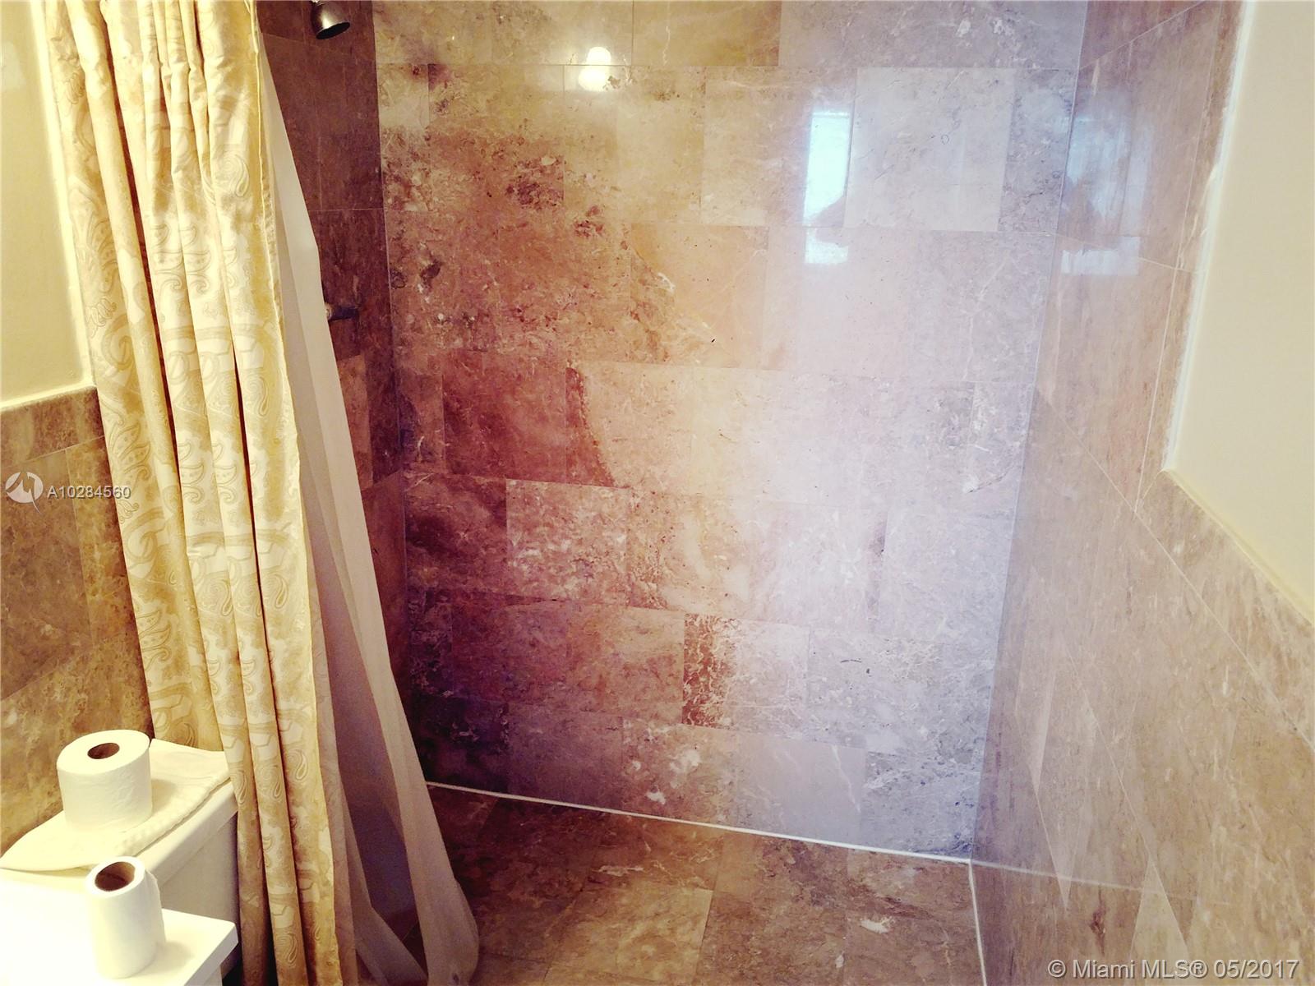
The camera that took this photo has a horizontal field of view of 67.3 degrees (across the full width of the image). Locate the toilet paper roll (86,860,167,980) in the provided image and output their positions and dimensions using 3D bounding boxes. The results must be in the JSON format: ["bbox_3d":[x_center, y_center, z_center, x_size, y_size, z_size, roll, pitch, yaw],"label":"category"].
[{"bbox_3d":[-0.531,0.425,0.985,0.067,0.099,0.063,1,18,0],"label":"toilet paper roll"}]

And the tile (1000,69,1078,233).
[{"bbox_3d":[0.754,-0.680,1.978,0.119,0.314,0.014,5,18,10],"label":"tile"}]

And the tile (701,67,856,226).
[{"bbox_3d":[0.247,-0.721,2.068,0.305,0.314,0.014,5,18,10],"label":"tile"}]

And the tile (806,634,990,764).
[{"bbox_3d":[0.579,0.480,2.378,0.430,0.306,0.014,5,18,10],"label":"tile"}]

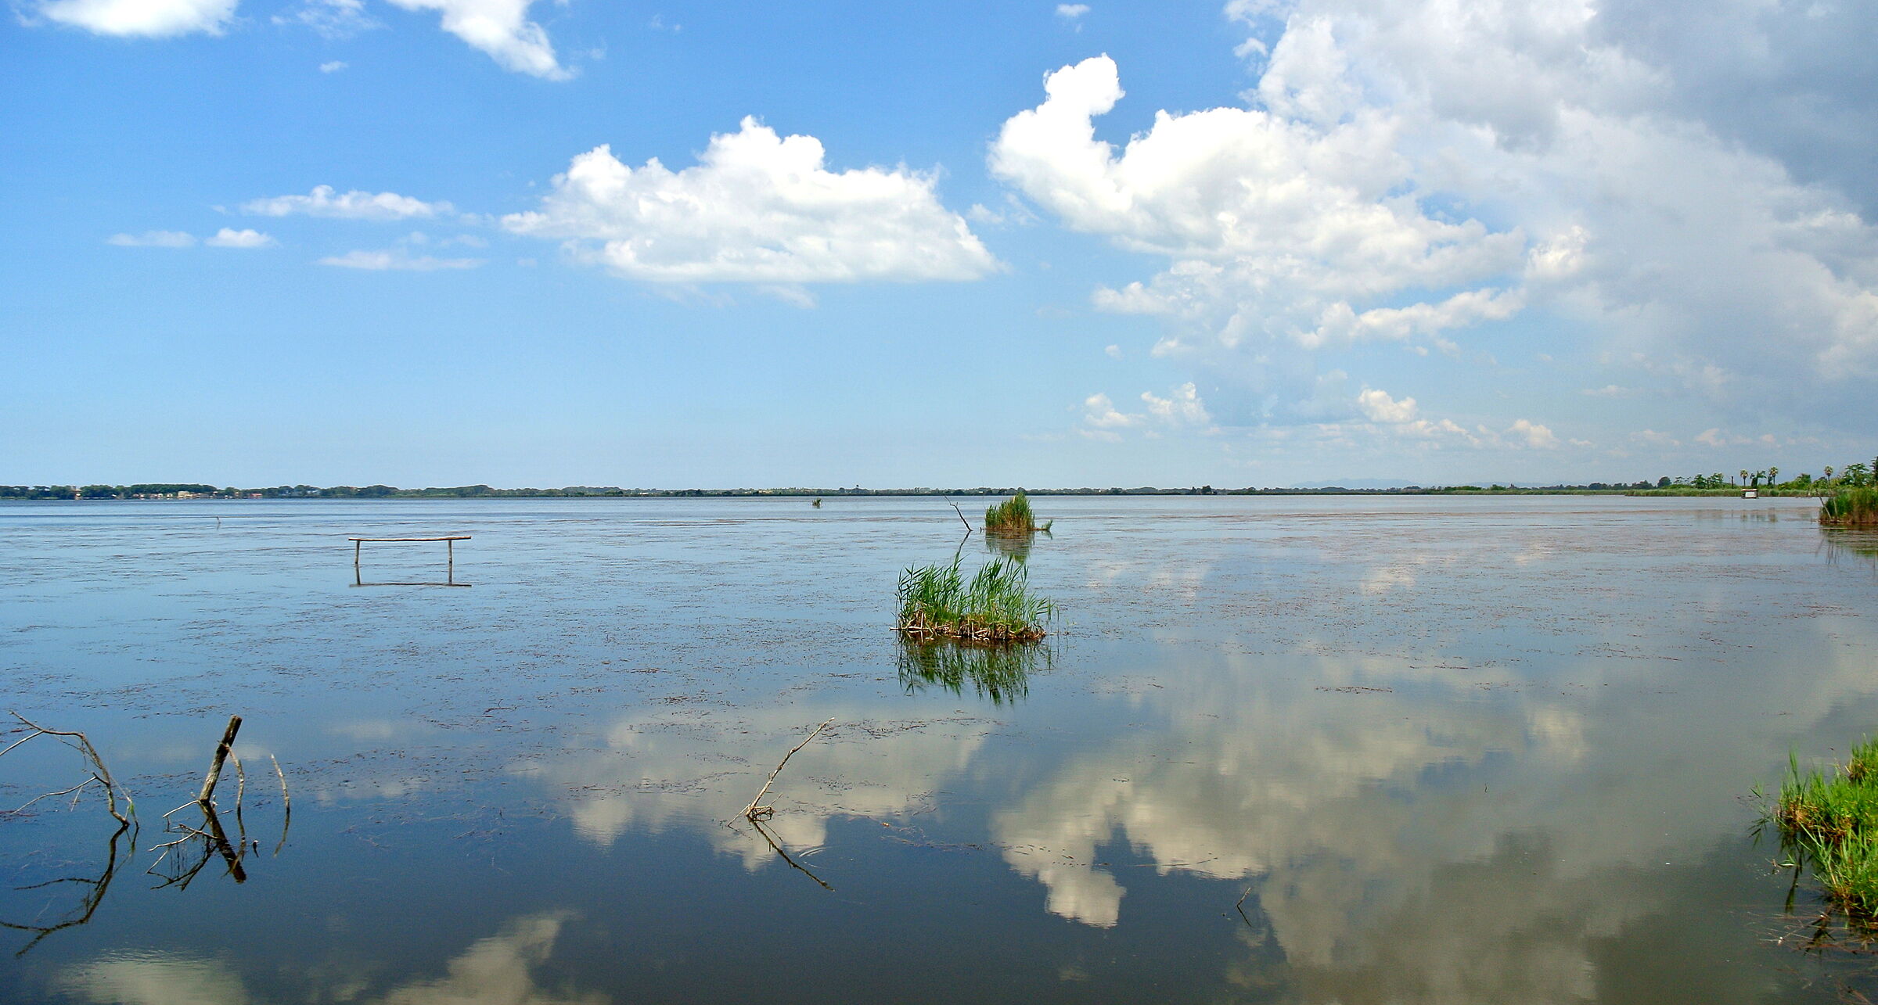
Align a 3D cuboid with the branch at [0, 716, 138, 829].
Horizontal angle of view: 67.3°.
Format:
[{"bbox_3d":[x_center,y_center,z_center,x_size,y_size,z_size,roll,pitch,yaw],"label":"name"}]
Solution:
[{"bbox_3d":[-5.618,1.708,8.876,0.754,0.799,0.650,0,0,0],"label":"branch"}]

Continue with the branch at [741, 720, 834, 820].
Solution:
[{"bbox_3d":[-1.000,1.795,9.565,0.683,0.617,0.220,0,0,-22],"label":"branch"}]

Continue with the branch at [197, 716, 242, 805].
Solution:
[{"bbox_3d":[-5.049,1.806,9.918,0.085,0.641,0.085,21,-3,-22],"label":"branch"}]

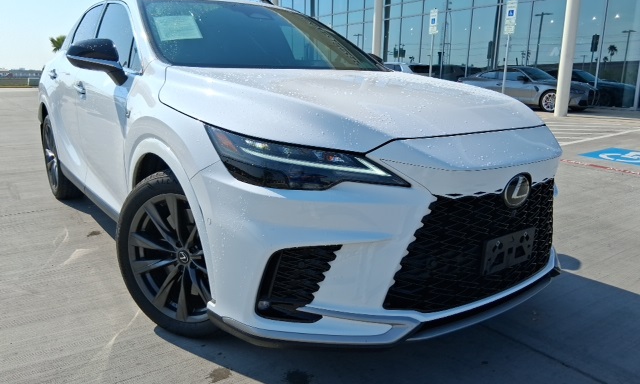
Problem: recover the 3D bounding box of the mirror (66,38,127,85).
[{"bbox_3d":[-1.132,-0.659,2.442,0.265,0.235,0.200,-9,17,-37],"label":"mirror"}]

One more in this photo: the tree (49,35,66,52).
[{"bbox_3d":[-25.260,-13.053,47.094,2.500,4.520,2.500,1,14,0],"label":"tree"}]

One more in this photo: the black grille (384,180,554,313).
[{"bbox_3d":[0.677,0.174,1.871,1.020,0.450,0.170,-9,17,-37],"label":"black grille"}]

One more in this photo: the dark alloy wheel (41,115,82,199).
[{"bbox_3d":[-2.273,-0.307,4.270,0.250,0.755,0.760,-9,17,-37],"label":"dark alloy wheel"}]

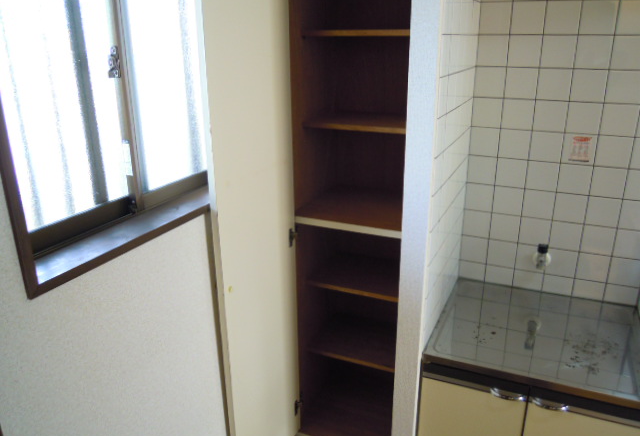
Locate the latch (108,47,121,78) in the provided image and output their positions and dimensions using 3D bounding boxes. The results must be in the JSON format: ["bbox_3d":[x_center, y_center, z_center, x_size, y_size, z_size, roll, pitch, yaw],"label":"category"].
[{"bbox_3d":[-0.426,-0.322,1.071,0.020,0.062,0.019,8,20,25],"label":"latch"}]

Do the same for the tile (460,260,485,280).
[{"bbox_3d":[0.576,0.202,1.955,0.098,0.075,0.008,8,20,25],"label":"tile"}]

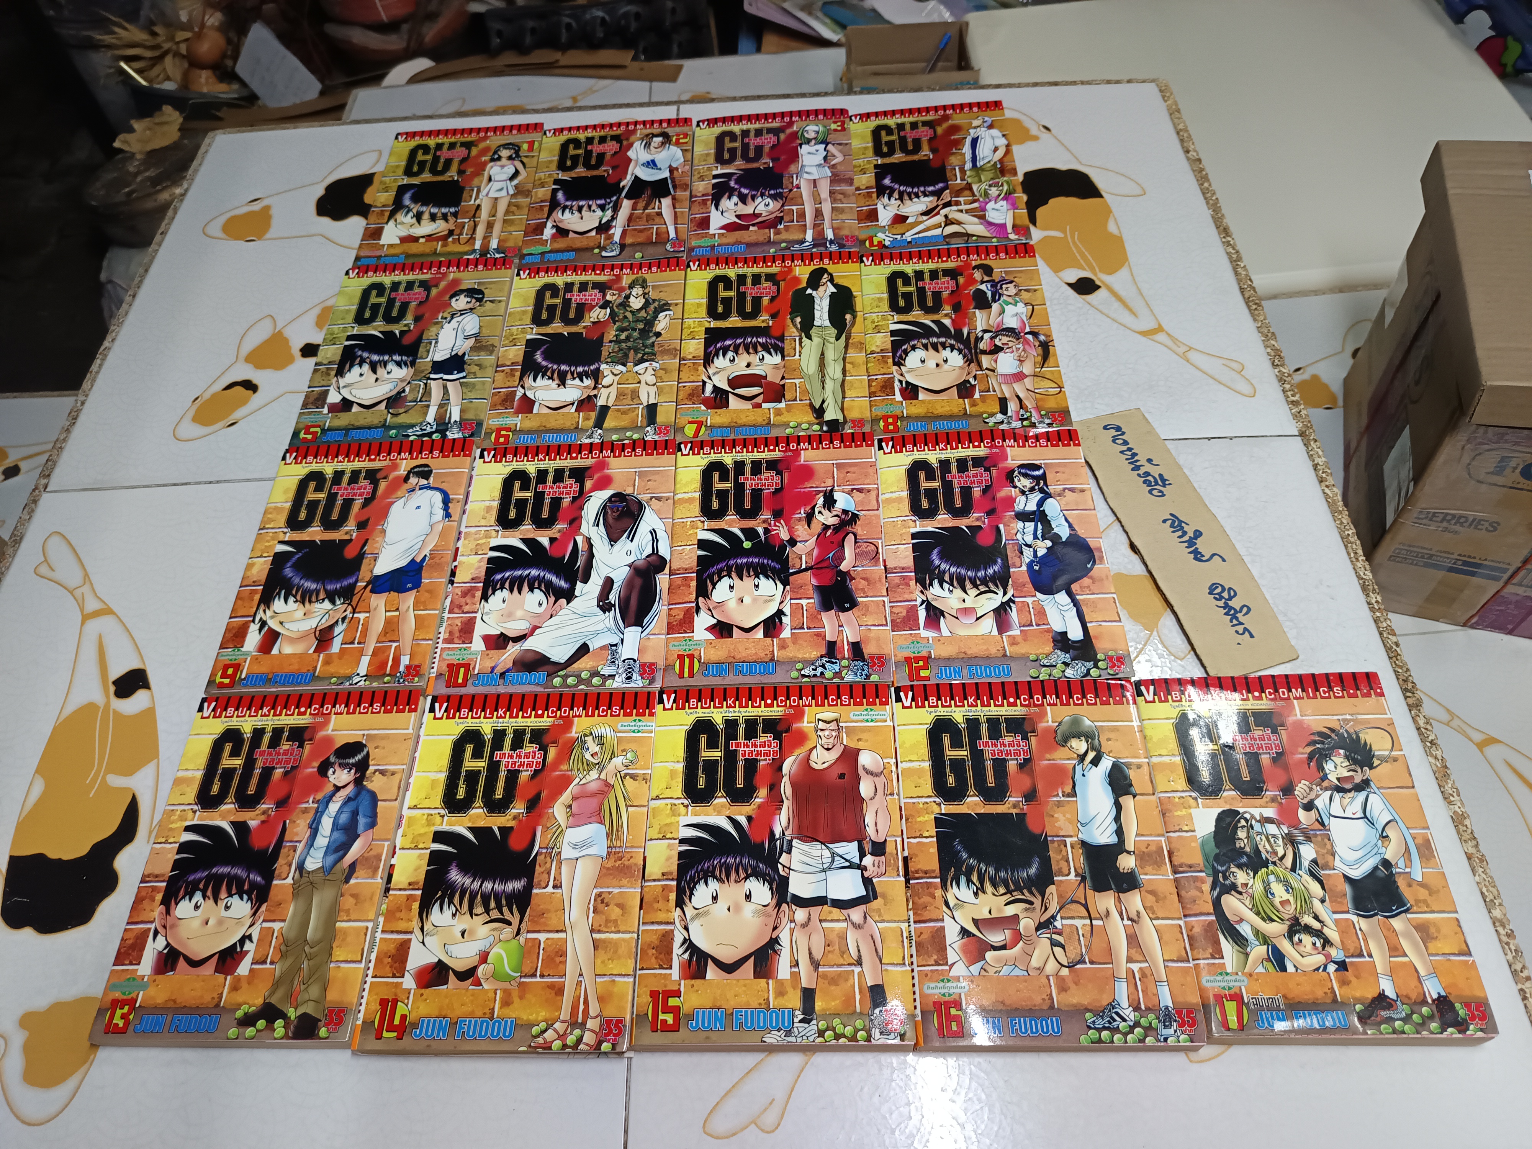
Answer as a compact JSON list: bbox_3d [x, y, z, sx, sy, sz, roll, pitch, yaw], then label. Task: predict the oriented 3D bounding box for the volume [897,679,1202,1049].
[{"bbox_3d":[0.132,0.137,0.522,0.124,0.016,0.178,-2,55,3],"label":"volume"}]

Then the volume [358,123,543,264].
[{"bbox_3d":[-0.244,-0.296,0.846,0.124,0.016,0.178,-3,55,2],"label":"volume"}]

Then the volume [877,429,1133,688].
[{"bbox_3d":[0.133,-0.012,0.624,0.124,0.016,0.178,-2,55,3],"label":"volume"}]

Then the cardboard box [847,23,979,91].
[{"bbox_3d":[0.186,-0.647,1.367,0.157,0.059,0.116,-2,55,3],"label":"cardboard box"}]

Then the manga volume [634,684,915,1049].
[{"bbox_3d":[0.005,0.139,0.529,0.124,0.016,0.178,-1,55,3],"label":"manga volume"}]

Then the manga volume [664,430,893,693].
[{"bbox_3d":[0.007,-0.010,0.631,0.124,0.016,0.178,-2,55,3],"label":"manga volume"}]

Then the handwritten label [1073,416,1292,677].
[{"bbox_3d":[0.243,-0.024,0.632,0.055,0.004,0.198,-14,56,-5],"label":"handwritten label"}]

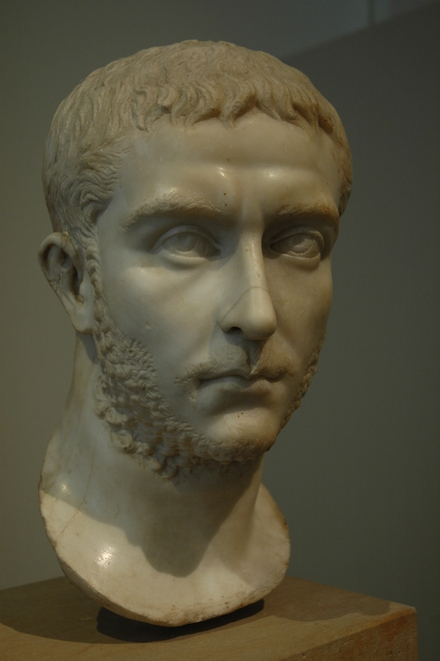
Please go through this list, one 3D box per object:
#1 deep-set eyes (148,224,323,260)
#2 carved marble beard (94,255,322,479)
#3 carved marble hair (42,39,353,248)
[{"bbox_3d":[0.012,-0.054,0.576,0.114,0.024,0.029,0,0,-21],"label":"deep-set eyes"},{"bbox_3d":[-0.005,0.019,0.609,0.158,0.149,0.112,0,0,-21],"label":"carved marble beard"},{"bbox_3d":[-0.021,-0.123,0.668,0.206,0.166,0.233,0,0,-21],"label":"carved marble hair"}]

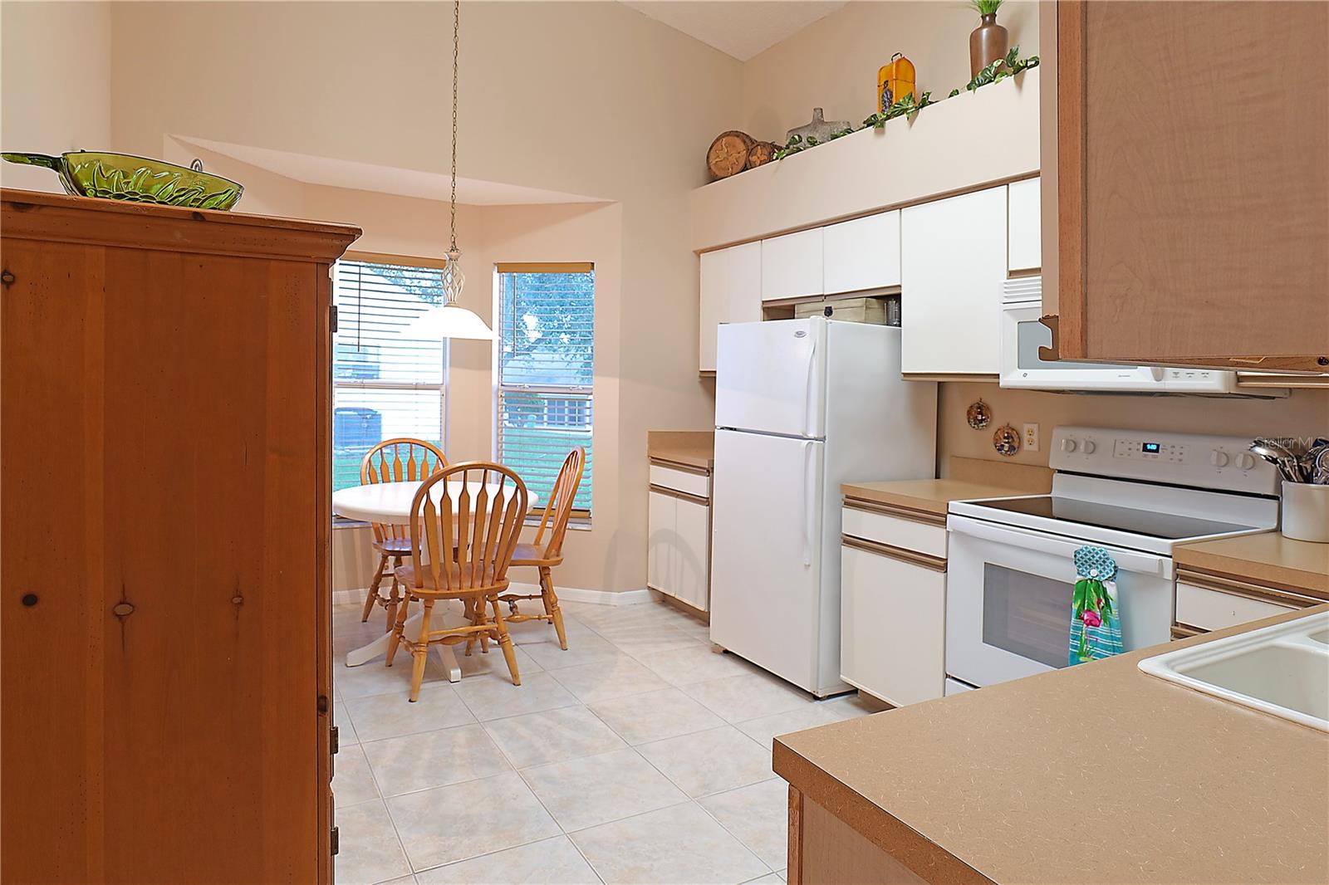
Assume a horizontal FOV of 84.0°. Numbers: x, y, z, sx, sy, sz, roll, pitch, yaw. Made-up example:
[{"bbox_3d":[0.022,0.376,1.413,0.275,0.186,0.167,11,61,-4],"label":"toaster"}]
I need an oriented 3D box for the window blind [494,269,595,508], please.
[{"bbox_3d":[-0.724,-0.306,4.443,0.634,1.536,0.090,2,5,13],"label":"window blind"}]

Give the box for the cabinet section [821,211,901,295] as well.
[{"bbox_3d":[1.073,-0.896,3.602,0.295,0.338,0.501,0,4,-30],"label":"cabinet section"}]

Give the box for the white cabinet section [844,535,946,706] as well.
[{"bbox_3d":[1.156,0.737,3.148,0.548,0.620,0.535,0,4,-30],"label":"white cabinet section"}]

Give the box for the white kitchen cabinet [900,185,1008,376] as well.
[{"bbox_3d":[1.332,-0.649,3.163,0.343,0.729,0.514,-2,6,-32],"label":"white kitchen cabinet"}]

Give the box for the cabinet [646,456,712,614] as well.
[{"bbox_3d":[0.380,0.523,4.439,0.680,0.824,0.607,-2,6,-32],"label":"cabinet"}]

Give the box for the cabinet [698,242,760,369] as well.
[{"bbox_3d":[0.530,-0.779,4.455,0.343,0.729,0.594,-2,6,-32],"label":"cabinet"}]

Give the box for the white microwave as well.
[{"bbox_3d":[1.656,-0.388,2.588,0.410,0.408,0.762,-2,6,-32],"label":"white microwave"}]

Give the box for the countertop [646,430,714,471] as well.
[{"bbox_3d":[0.386,0.036,4.388,0.700,0.155,0.617,-2,6,-32],"label":"countertop"}]

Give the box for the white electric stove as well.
[{"bbox_3d":[1.498,0.571,2.585,0.690,1.198,0.765,-2,6,-32],"label":"white electric stove"}]

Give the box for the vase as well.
[{"bbox_3d":[1.334,-1.598,3.059,0.170,0.350,0.170,-2,6,-32],"label":"vase"}]

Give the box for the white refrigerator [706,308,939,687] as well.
[{"bbox_3d":[0.751,0.251,3.579,0.740,1.630,0.749,-2,6,-32],"label":"white refrigerator"}]

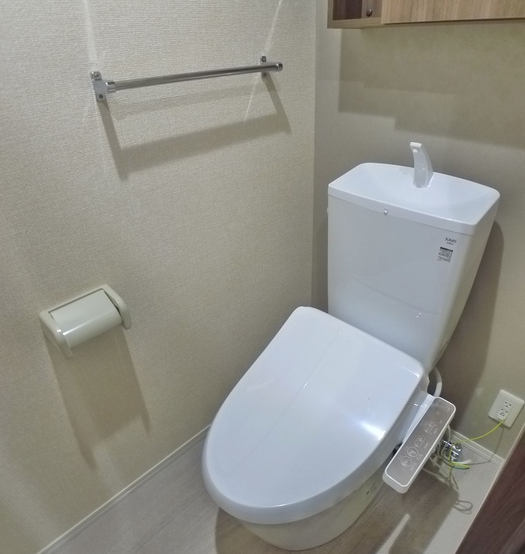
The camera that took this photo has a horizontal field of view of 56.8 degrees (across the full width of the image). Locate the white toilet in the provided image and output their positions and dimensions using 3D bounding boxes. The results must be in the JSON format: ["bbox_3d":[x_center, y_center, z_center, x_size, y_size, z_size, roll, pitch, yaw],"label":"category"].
[{"bbox_3d":[0.189,0.221,1.175,0.456,0.936,0.813,24,38,38],"label":"white toilet"}]

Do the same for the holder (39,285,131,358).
[{"bbox_3d":[-0.376,0.100,1.056,0.095,0.086,0.164,24,38,38],"label":"holder"}]

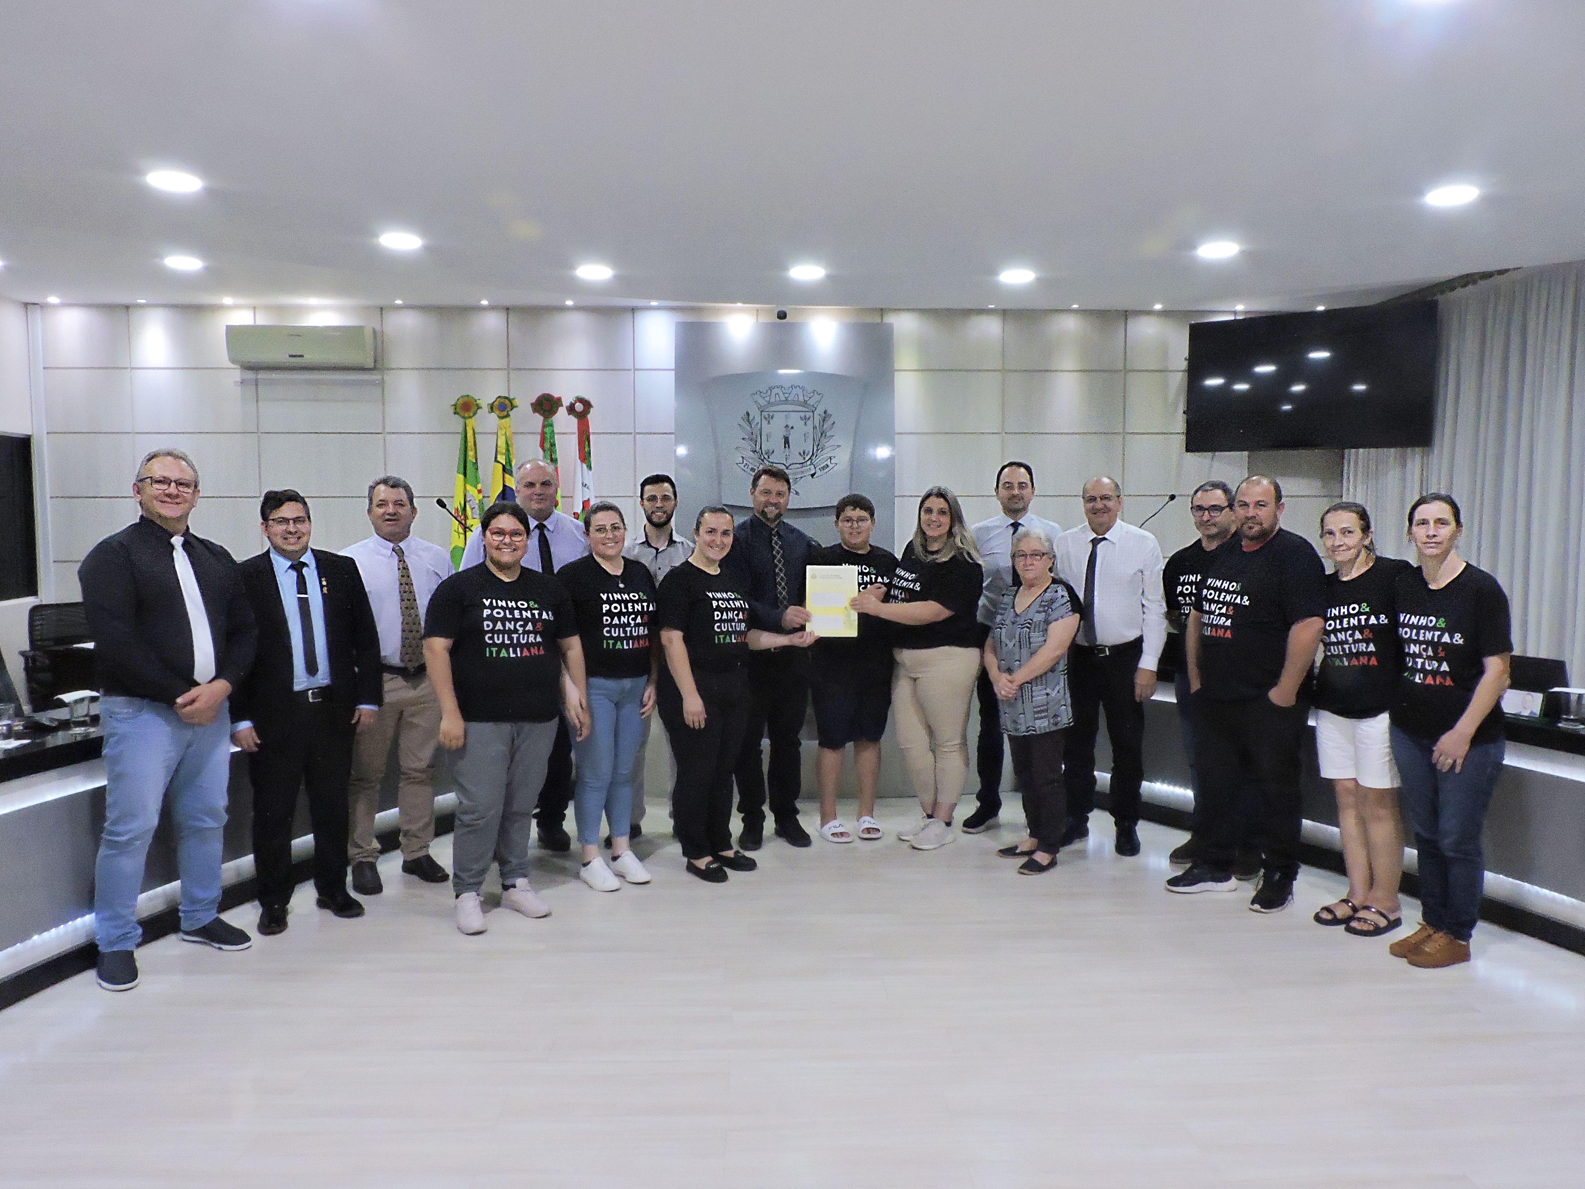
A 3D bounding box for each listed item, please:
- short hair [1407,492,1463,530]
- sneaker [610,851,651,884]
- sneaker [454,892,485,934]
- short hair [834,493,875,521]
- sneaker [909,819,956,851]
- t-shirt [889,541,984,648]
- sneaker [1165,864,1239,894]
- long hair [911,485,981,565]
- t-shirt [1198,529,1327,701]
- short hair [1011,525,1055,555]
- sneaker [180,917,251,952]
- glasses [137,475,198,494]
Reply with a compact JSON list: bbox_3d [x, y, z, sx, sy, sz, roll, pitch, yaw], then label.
[{"bbox_3d":[2.262,-0.290,3.865,0.175,0.165,0.200,3,5,36],"label":"short hair"},{"bbox_3d":[-0.691,1.138,4.692,0.095,0.105,0.255,-2,5,-27],"label":"sneaker"},{"bbox_3d":[-1.250,1.206,4.225,0.100,0.115,0.260,-2,5,-24],"label":"sneaker"},{"bbox_3d":[0.295,-0.397,5.196,0.185,0.165,0.205,0,4,3],"label":"short hair"},{"bbox_3d":[0.662,1.126,5.164,0.255,0.105,0.098,-3,5,-33],"label":"sneaker"},{"bbox_3d":[0.696,0.010,5.256,0.300,0.510,0.430,-4,6,-45],"label":"t-shirt"},{"bbox_3d":[1.685,1.144,4.515,0.295,0.115,0.110,-1,4,-6],"label":"sneaker"},{"bbox_3d":[0.737,-0.331,5.298,0.300,0.380,0.250,1,5,14],"label":"long hair"},{"bbox_3d":[1.960,0.080,4.585,0.370,0.690,0.540,-3,5,-33],"label":"t-shirt"},{"bbox_3d":[1.047,-0.208,4.769,0.190,0.175,0.205,2,5,20],"label":"short hair"},{"bbox_3d":[-2.133,1.229,4.071,0.300,0.105,0.110,2,5,24],"label":"sneaker"},{"bbox_3d":[-2.078,-0.367,3.662,0.142,0.050,0.145,0,6,-43],"label":"glasses"}]

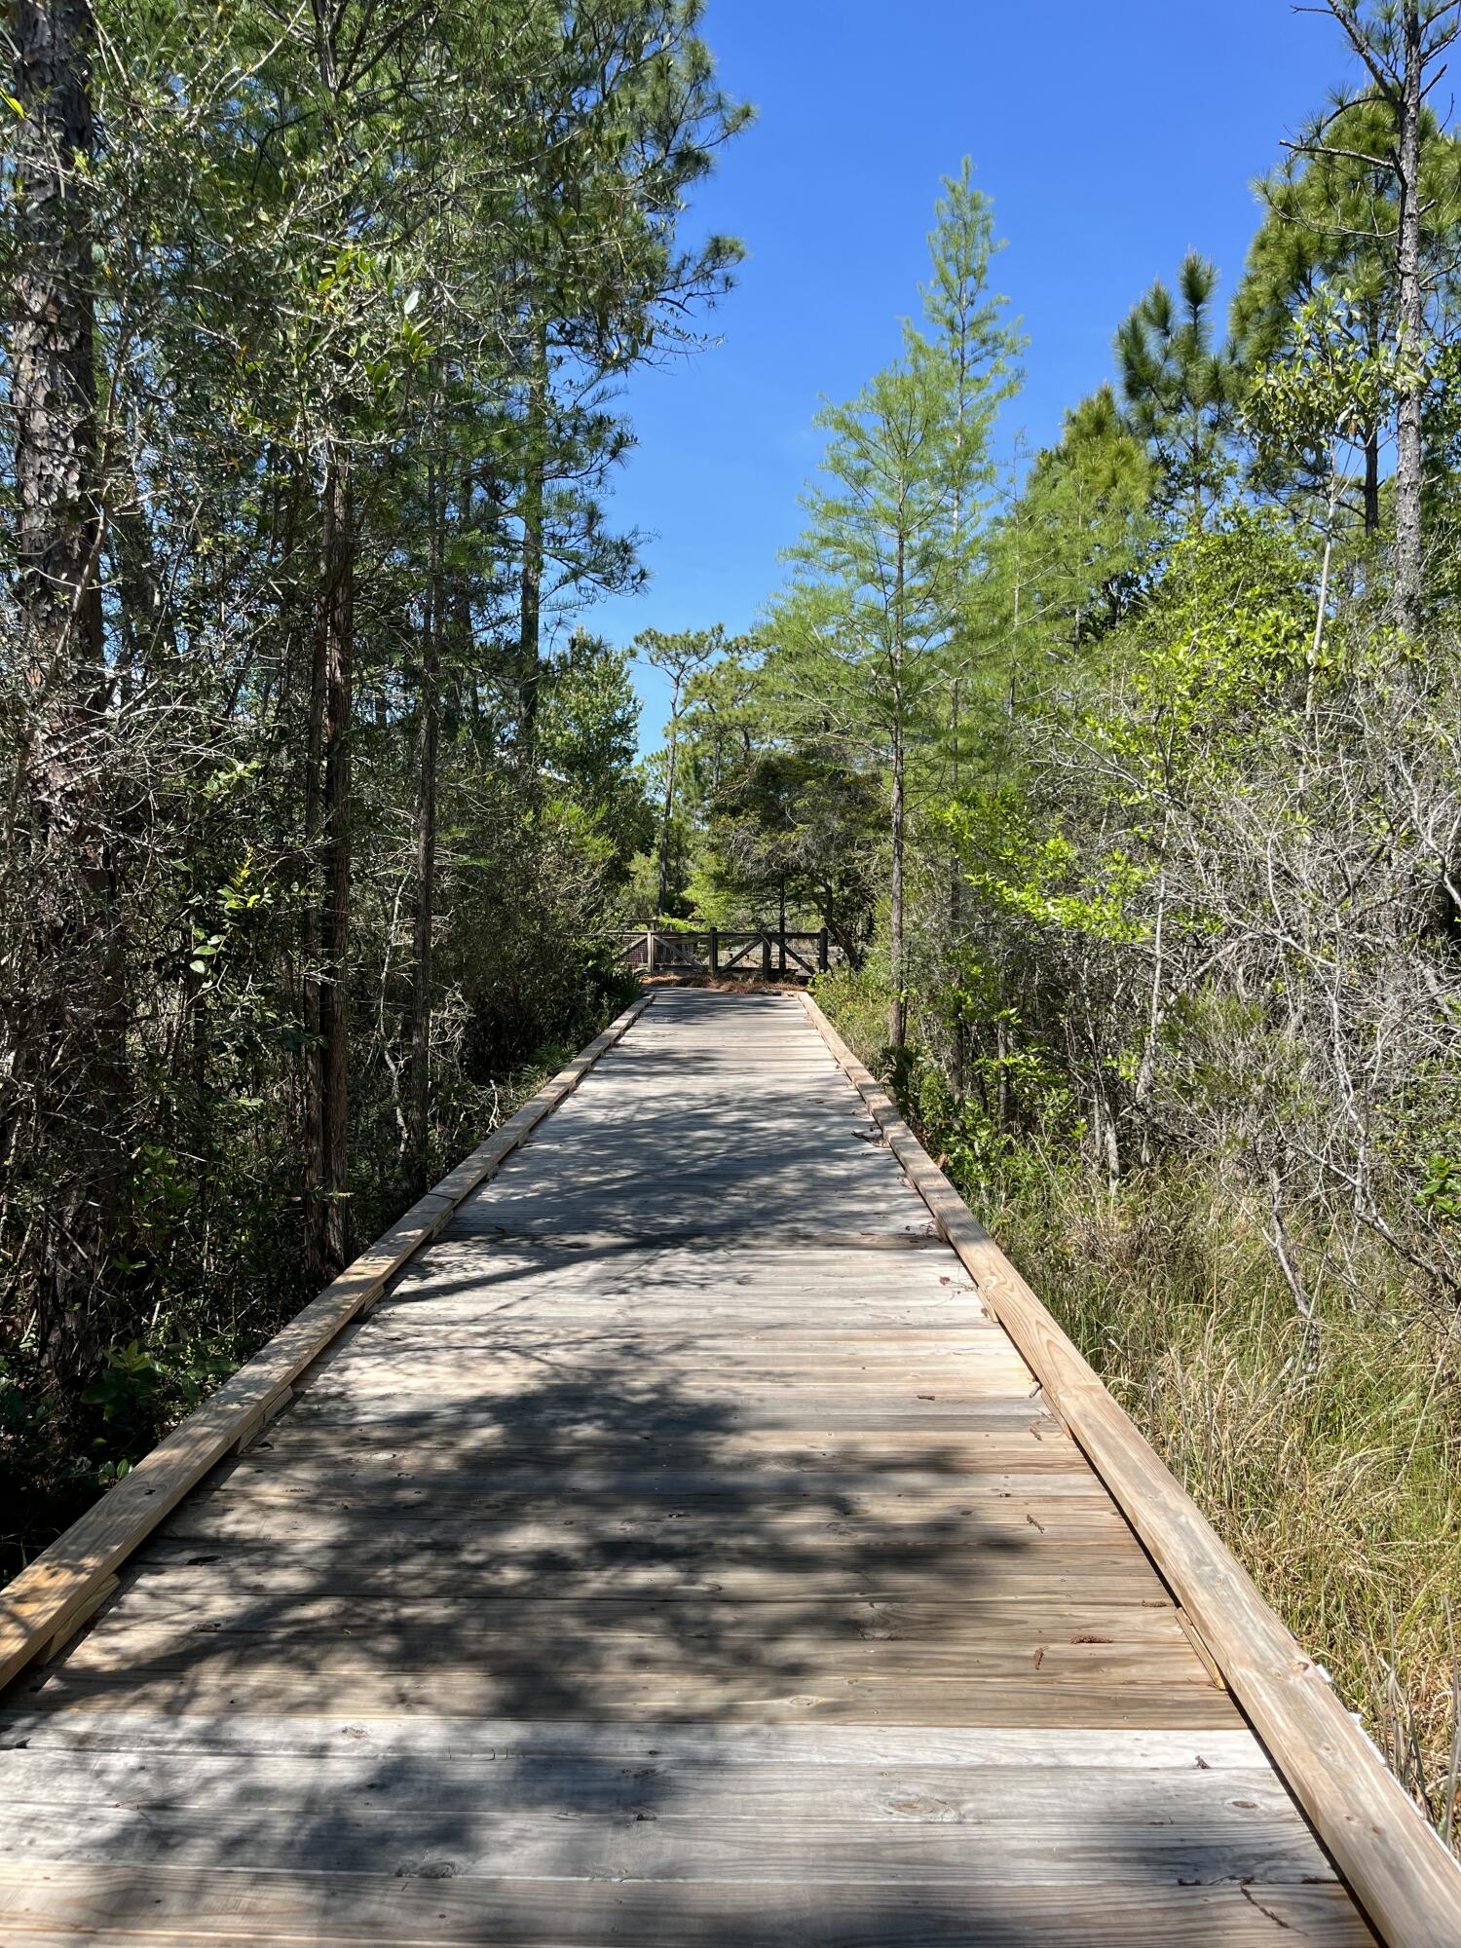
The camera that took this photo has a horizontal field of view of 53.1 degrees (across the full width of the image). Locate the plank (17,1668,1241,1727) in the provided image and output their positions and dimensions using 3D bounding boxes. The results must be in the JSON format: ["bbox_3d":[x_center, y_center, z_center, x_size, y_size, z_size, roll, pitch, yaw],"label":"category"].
[{"bbox_3d":[-0.183,1.288,2.562,2.380,0.038,0.143,0,3,1],"label":"plank"}]

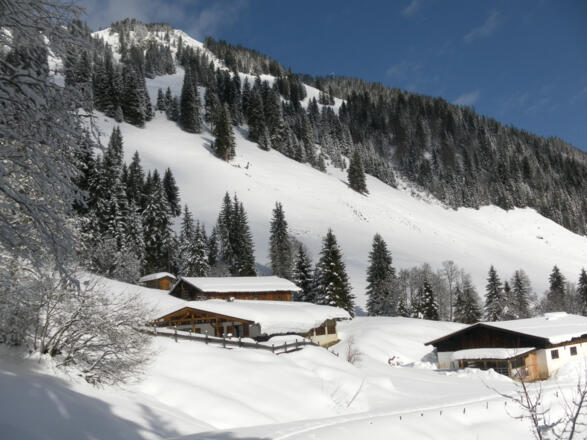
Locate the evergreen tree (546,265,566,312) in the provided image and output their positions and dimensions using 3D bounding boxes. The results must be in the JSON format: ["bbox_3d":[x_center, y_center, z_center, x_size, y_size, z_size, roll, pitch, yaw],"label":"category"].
[{"bbox_3d":[64.265,17.105,145.000,4.890,12.460,4.890,0,-6,0],"label":"evergreen tree"}]

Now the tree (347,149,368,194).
[{"bbox_3d":[23.310,-17.710,216.110,7.730,17.100,7.730,-2,-7,0],"label":"tree"}]

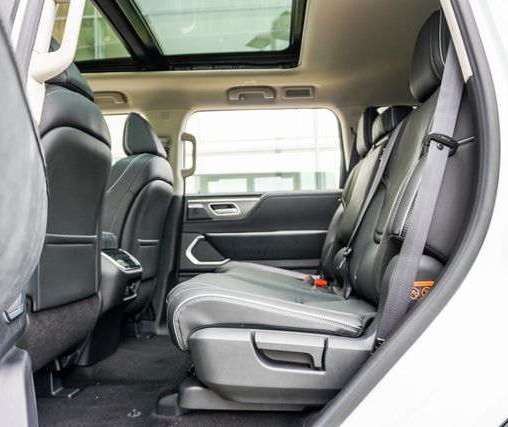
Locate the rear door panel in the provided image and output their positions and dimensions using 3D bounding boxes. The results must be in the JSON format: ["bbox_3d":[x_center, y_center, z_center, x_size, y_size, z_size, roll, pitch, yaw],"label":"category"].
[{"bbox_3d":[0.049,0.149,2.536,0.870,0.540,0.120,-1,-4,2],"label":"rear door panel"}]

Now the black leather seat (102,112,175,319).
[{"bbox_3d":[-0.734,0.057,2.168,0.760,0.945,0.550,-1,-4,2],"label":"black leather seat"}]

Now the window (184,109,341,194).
[{"bbox_3d":[0.069,-0.316,2.556,0.800,0.440,0.040,-1,6,2],"label":"window"}]

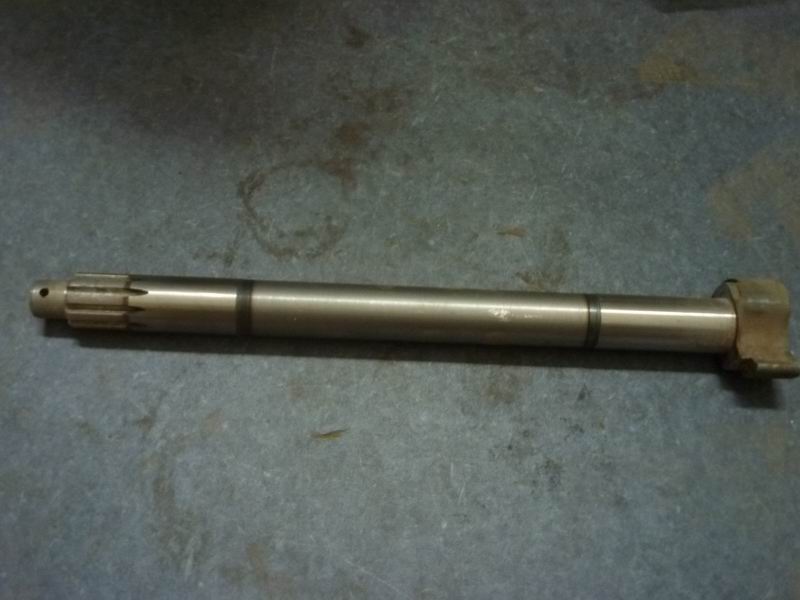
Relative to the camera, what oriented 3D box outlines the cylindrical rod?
[{"bbox_3d":[-0.009,0.009,0.534,0.479,0.038,0.038,2,66,-2],"label":"cylindrical rod"}]

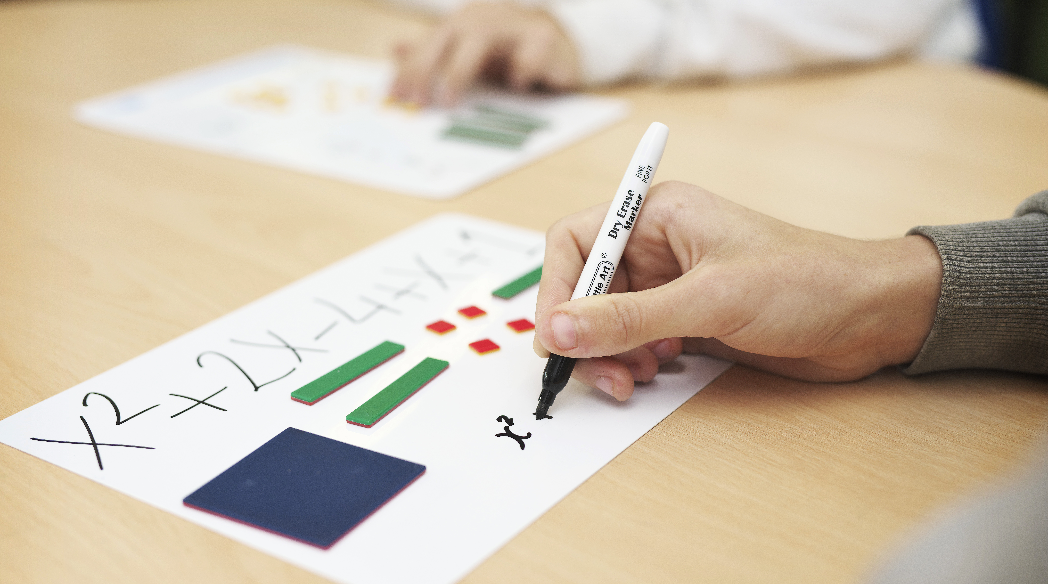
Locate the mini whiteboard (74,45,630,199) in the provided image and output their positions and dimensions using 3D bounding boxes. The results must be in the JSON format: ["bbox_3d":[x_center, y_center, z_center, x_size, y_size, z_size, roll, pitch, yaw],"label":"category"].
[{"bbox_3d":[-0.115,-0.116,0.951,0.297,0.003,0.210,15,27,30],"label":"mini whiteboard"}]

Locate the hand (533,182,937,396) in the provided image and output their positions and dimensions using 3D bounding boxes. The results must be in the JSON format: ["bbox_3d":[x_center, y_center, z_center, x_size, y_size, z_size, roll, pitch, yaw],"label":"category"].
[{"bbox_3d":[0.085,-0.004,0.600,0.167,0.072,0.093,-3,23,-7],"label":"hand"}]

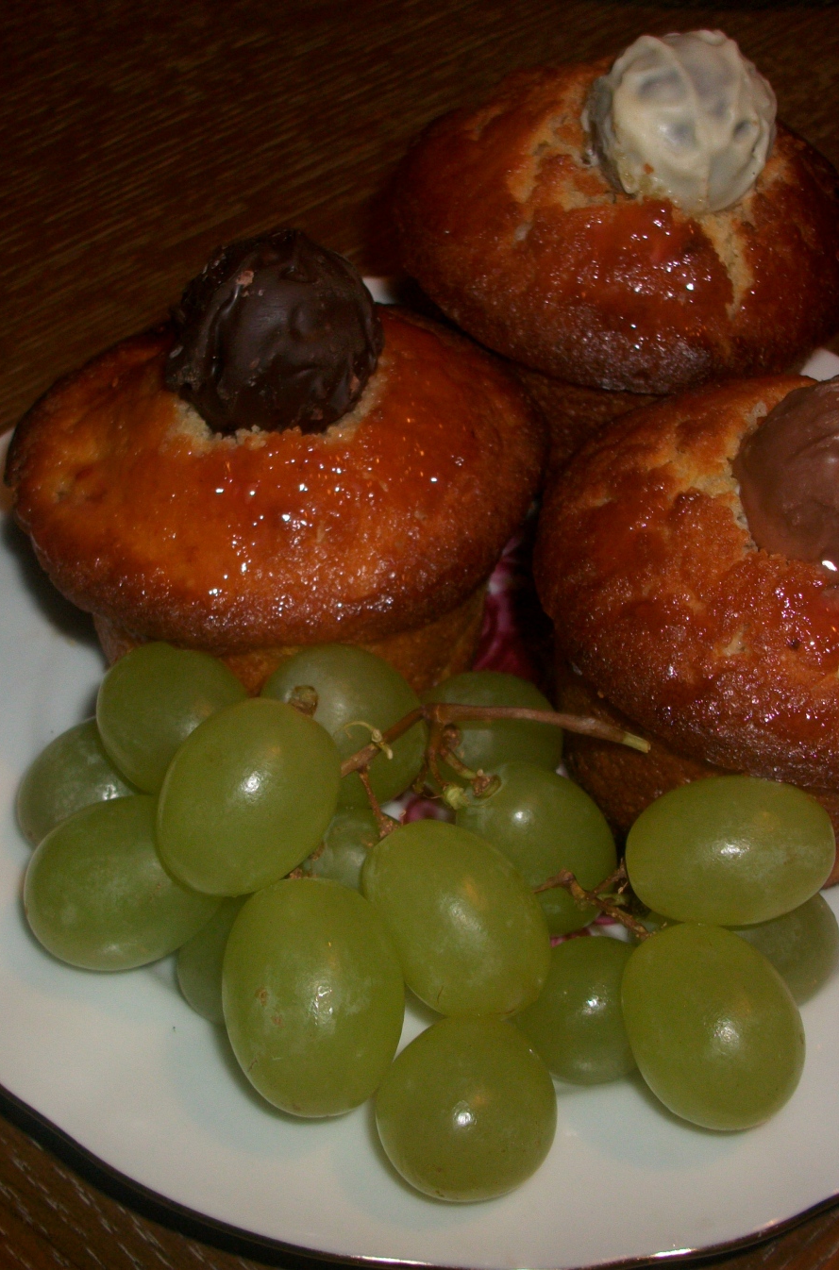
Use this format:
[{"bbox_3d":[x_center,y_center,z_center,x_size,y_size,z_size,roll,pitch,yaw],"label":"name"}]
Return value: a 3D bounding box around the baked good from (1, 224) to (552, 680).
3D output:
[{"bbox_3d":[-0.021,-0.024,0.239,0.082,0.080,0.082,-4,45,-5],"label":"baked good"}]

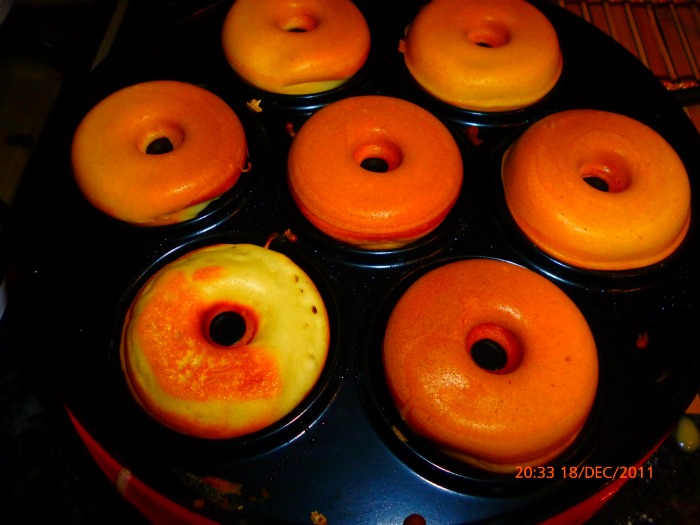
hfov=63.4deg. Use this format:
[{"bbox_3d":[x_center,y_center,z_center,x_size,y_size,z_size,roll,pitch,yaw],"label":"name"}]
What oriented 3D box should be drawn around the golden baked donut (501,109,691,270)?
[{"bbox_3d":[0.099,-0.030,0.230,0.073,0.028,0.073,1,60,-1],"label":"golden baked donut"}]

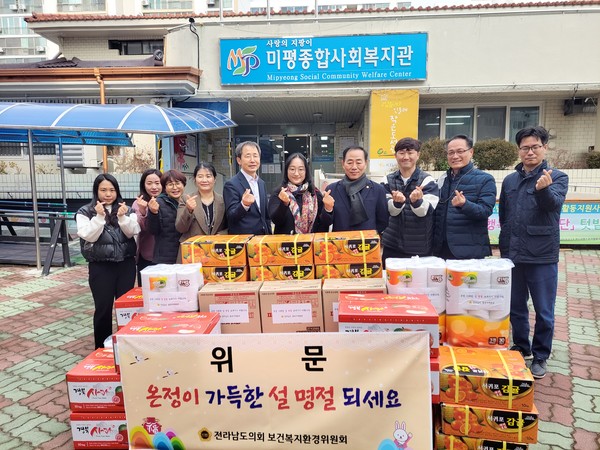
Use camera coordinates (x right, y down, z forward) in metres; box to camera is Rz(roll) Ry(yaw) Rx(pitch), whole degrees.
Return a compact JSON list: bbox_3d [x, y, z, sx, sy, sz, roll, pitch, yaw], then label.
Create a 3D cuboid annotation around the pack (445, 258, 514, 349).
[{"bbox_3d":[1.101,0.478,2.582,0.356,0.475,0.240,0,8,15],"label":"pack"}]

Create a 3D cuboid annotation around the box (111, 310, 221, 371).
[{"bbox_3d":[-0.747,0.673,2.423,0.495,0.208,0.365,-2,8,2],"label":"box"}]

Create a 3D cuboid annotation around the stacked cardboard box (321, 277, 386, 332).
[{"bbox_3d":[0.343,0.529,2.603,0.378,0.330,0.220,-1,8,6],"label":"stacked cardboard box"}]

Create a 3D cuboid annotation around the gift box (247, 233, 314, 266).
[{"bbox_3d":[-0.118,0.170,2.912,0.435,0.158,0.310,-2,8,2],"label":"gift box"}]

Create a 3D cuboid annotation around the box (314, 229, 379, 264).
[{"bbox_3d":[0.325,0.157,2.885,0.435,0.158,0.310,-2,8,4],"label":"box"}]

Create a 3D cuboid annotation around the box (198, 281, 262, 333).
[{"bbox_3d":[-0.438,0.564,2.732,0.378,0.330,0.220,-2,8,1],"label":"box"}]

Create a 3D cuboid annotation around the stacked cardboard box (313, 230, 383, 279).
[{"bbox_3d":[0.328,0.235,2.895,0.435,0.316,0.310,-2,8,4],"label":"stacked cardboard box"}]

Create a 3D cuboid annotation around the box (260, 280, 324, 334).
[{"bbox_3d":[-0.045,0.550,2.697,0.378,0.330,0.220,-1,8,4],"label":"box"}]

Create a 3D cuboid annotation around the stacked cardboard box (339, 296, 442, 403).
[{"bbox_3d":[0.471,0.641,2.260,0.495,0.416,0.385,-1,8,9],"label":"stacked cardboard box"}]

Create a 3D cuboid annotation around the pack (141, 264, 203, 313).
[{"bbox_3d":[-0.819,0.519,2.766,0.356,0.475,0.240,-2,8,0],"label":"pack"}]

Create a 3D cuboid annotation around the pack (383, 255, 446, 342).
[{"bbox_3d":[0.741,0.477,2.665,0.356,0.475,0.240,0,8,12],"label":"pack"}]

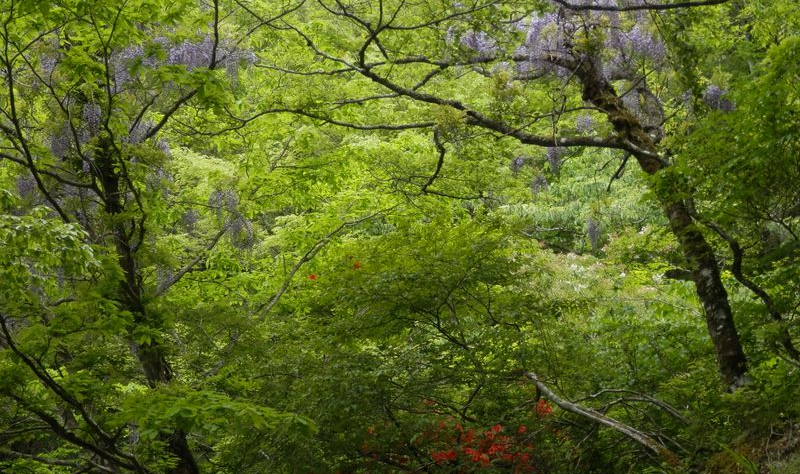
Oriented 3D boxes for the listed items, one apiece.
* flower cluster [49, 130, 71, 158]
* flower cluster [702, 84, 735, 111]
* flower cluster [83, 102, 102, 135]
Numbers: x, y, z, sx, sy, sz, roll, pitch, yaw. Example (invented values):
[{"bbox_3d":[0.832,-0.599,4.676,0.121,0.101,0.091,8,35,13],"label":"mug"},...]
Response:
[{"bbox_3d":[-3.410,-0.926,12.500,0.220,0.300,0.198,0,-4,0],"label":"flower cluster"},{"bbox_3d":[3.445,-1.498,13.500,0.346,0.281,0.312,0,-4,0],"label":"flower cluster"},{"bbox_3d":[-3.080,-1.187,12.500,0.200,0.341,0.180,0,-4,0],"label":"flower cluster"}]

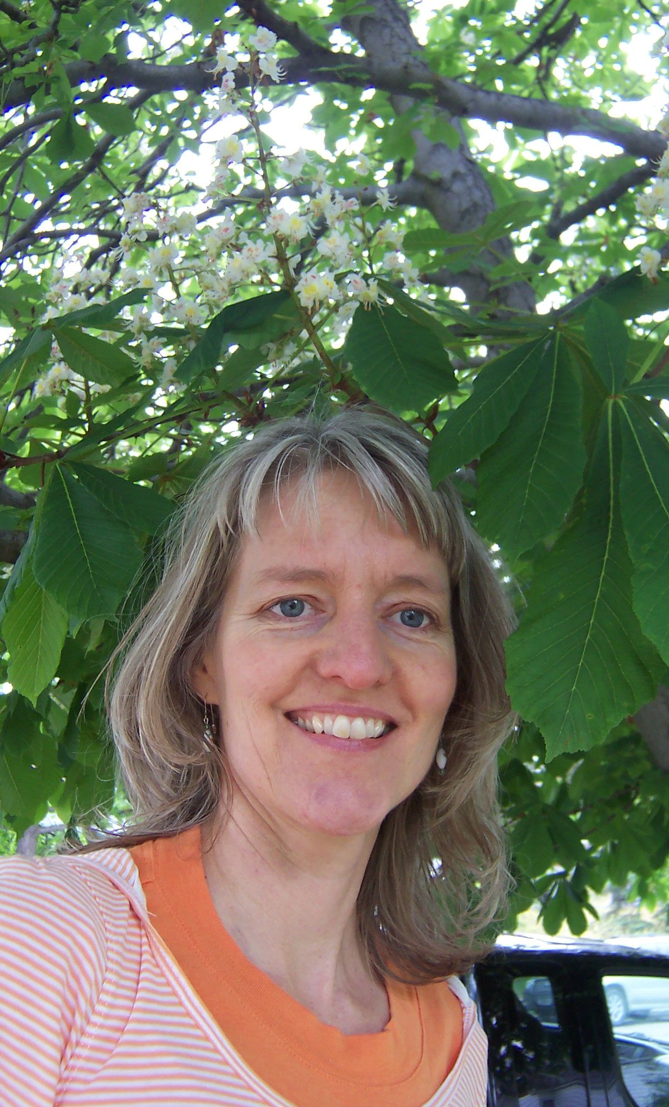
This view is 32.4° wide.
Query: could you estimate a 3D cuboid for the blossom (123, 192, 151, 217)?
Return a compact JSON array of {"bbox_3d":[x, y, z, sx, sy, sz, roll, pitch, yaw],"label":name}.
[{"bbox_3d":[-0.188,-0.333,1.100,0.027,0.025,0.025,0,-19,0],"label":"blossom"}]

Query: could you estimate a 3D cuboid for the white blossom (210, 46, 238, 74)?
[{"bbox_3d":[-0.081,-0.360,0.840,0.019,0.020,0.020,15,-21,-37],"label":"white blossom"}]

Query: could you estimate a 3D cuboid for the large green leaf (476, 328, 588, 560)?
[{"bbox_3d":[0.113,-0.061,0.660,0.059,0.130,0.032,8,-14,6],"label":"large green leaf"}]

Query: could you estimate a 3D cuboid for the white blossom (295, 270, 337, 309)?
[{"bbox_3d":[-0.015,-0.206,0.900,0.033,0.030,0.026,0,-19,0],"label":"white blossom"}]

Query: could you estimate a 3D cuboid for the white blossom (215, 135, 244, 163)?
[{"bbox_3d":[-0.074,-0.285,0.810,0.020,0.019,0.019,-3,-18,16],"label":"white blossom"}]

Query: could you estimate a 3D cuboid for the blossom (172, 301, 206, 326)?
[{"bbox_3d":[-0.111,-0.183,0.880,0.025,0.019,0.019,2,-17,0],"label":"blossom"}]

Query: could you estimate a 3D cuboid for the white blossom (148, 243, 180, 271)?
[{"bbox_3d":[-0.131,-0.226,0.880,0.024,0.021,0.019,3,-17,-3],"label":"white blossom"}]

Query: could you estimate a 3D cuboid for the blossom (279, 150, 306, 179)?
[{"bbox_3d":[-0.030,-0.277,0.820,0.019,0.020,0.019,8,-18,-18],"label":"blossom"}]

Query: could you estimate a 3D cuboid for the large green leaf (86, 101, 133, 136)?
[{"bbox_3d":[-0.323,-0.624,1.650,0.072,0.050,0.045,0,-19,0],"label":"large green leaf"}]

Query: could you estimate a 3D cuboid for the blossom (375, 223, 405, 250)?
[{"bbox_3d":[0.044,-0.248,0.900,0.022,0.020,0.019,-10,-20,33],"label":"blossom"}]

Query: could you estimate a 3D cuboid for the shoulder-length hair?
[{"bbox_3d":[-0.020,0.076,0.650,0.250,0.315,0.240,7,-13,-18],"label":"shoulder-length hair"}]

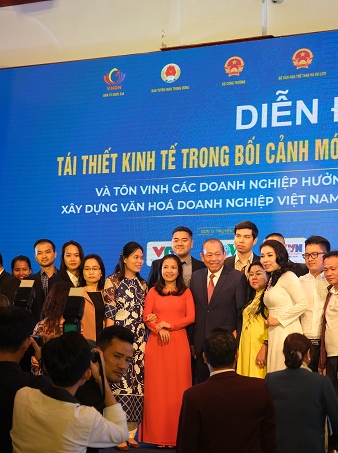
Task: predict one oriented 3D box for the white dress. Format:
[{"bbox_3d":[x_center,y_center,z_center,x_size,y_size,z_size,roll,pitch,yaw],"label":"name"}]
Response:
[{"bbox_3d":[0.907,0.935,7.500,0.400,1.200,0.440,7,-9,-34],"label":"white dress"}]

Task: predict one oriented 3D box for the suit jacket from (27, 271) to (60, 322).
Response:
[{"bbox_3d":[-1.117,0.724,8.500,0.500,0.740,0.300,3,-8,-12],"label":"suit jacket"}]

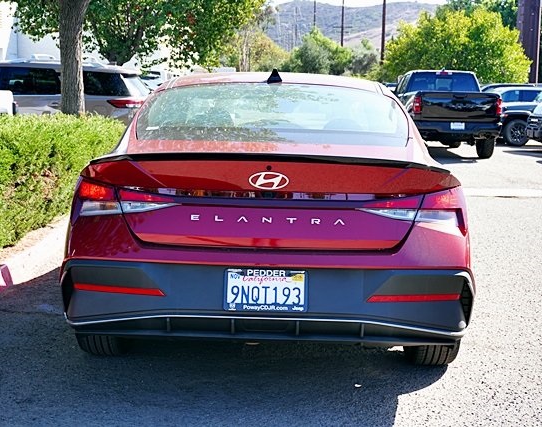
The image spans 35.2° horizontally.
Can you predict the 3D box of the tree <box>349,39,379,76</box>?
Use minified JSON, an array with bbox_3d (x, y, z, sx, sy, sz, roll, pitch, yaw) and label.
[{"bbox_3d":[6.671,-9.730,61.227,3.000,5.687,3.000,1,8,0],"label":"tree"}]

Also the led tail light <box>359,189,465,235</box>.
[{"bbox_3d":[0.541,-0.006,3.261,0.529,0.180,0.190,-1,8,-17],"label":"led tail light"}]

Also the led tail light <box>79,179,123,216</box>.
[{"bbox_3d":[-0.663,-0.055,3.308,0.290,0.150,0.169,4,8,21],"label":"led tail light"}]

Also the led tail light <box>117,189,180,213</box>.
[{"bbox_3d":[-0.451,-0.045,3.174,0.254,0.095,0.059,3,8,13],"label":"led tail light"}]

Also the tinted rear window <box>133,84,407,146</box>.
[{"bbox_3d":[0.013,-0.435,3.992,1.230,0.120,0.929,1,24,1],"label":"tinted rear window"}]

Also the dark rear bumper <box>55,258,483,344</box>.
[{"bbox_3d":[-0.015,0.332,3.315,1.700,0.350,0.430,1,8,1],"label":"dark rear bumper"}]

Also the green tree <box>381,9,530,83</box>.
[{"bbox_3d":[8.383,-6.627,39.441,6.900,5.475,6.900,1,8,0],"label":"green tree"}]

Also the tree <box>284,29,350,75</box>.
[{"bbox_3d":[3.028,-9.424,57.244,4.700,5.983,4.700,1,8,0],"label":"tree"}]

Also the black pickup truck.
[{"bbox_3d":[4.090,-2.469,21.096,2.070,1.970,5.900,1,8,1],"label":"black pickup truck"}]

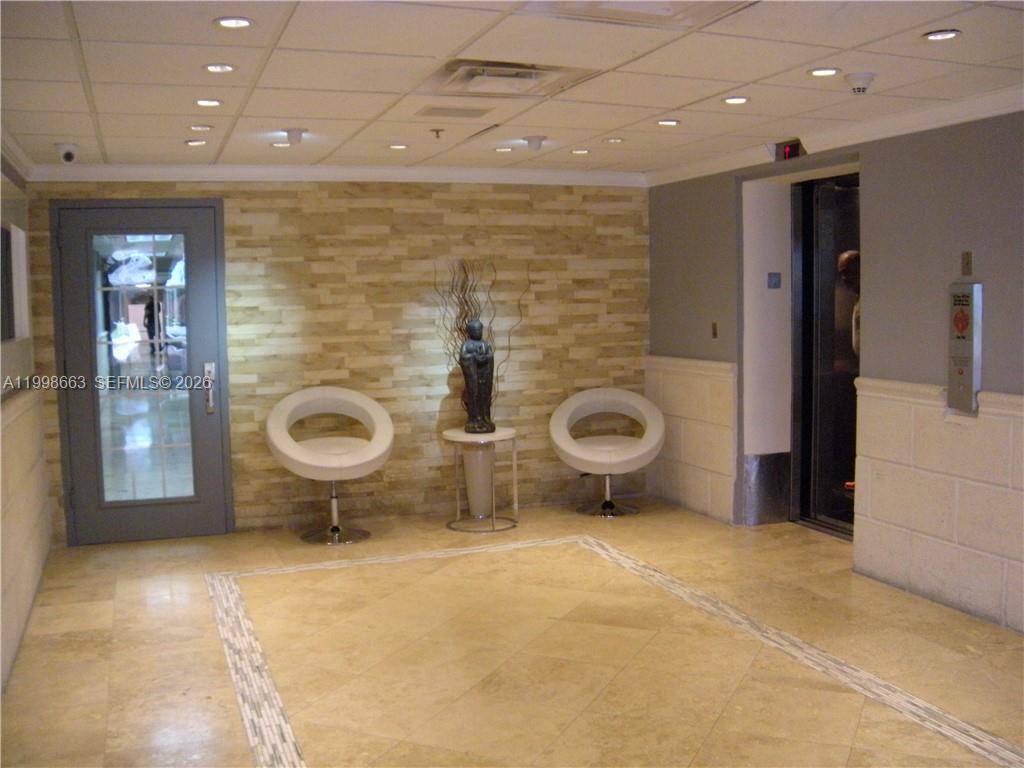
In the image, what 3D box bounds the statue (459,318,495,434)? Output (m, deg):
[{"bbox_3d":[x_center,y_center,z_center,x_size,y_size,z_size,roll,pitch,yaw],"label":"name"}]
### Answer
[{"bbox_3d":[-0.222,-0.056,6.698,0.220,0.727,0.190,-3,5,-18],"label":"statue"}]

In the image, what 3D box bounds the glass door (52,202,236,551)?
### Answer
[{"bbox_3d":[-2.249,-0.073,6.375,0.985,2.090,0.090,-3,5,-20],"label":"glass door"}]

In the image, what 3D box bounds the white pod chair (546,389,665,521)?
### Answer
[{"bbox_3d":[0.654,0.457,7.070,0.780,0.810,0.710,-1,5,4],"label":"white pod chair"}]

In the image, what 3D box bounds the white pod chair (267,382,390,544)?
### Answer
[{"bbox_3d":[-1.113,0.495,6.427,0.780,0.910,0.710,-3,5,-20],"label":"white pod chair"}]

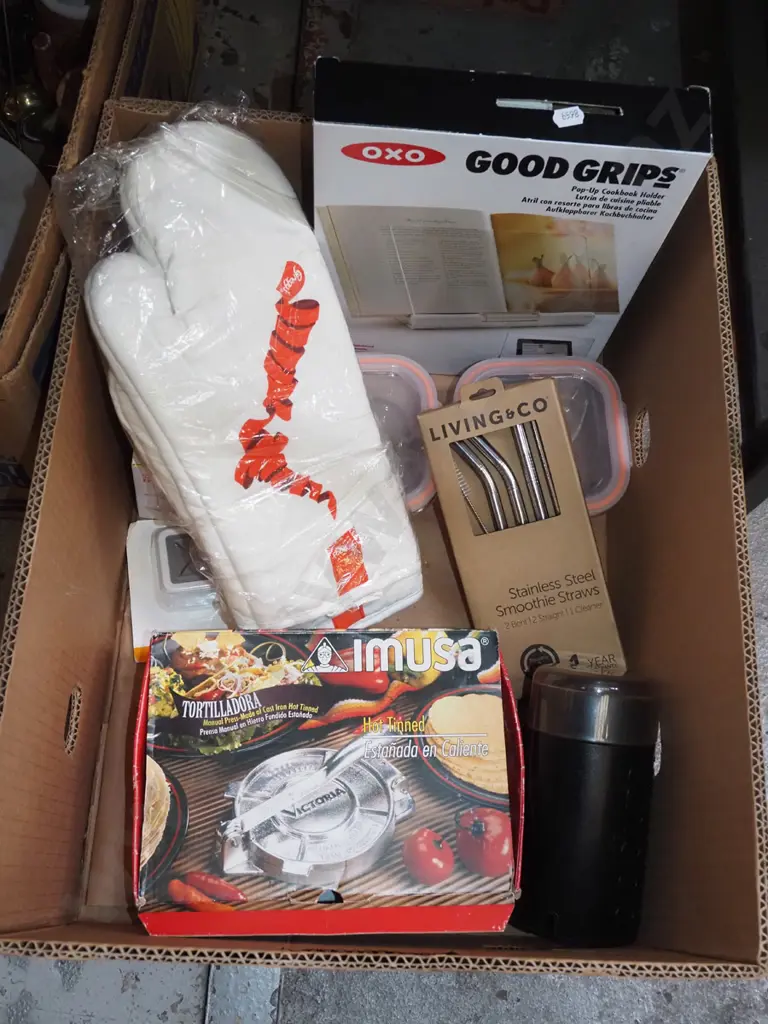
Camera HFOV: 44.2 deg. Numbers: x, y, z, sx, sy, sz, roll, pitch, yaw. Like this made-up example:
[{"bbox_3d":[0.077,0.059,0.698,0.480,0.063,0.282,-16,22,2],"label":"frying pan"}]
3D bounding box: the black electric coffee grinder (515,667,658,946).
[{"bbox_3d":[0.140,0.201,0.657,0.086,0.086,0.173,9,74,0],"label":"black electric coffee grinder"}]

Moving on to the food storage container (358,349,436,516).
[{"bbox_3d":[-0.029,-0.056,0.774,0.144,0.060,0.137,-1,68,-4],"label":"food storage container"}]

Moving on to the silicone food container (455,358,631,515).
[{"bbox_3d":[0.123,-0.051,0.782,0.143,0.060,0.137,-1,68,-4],"label":"silicone food container"}]

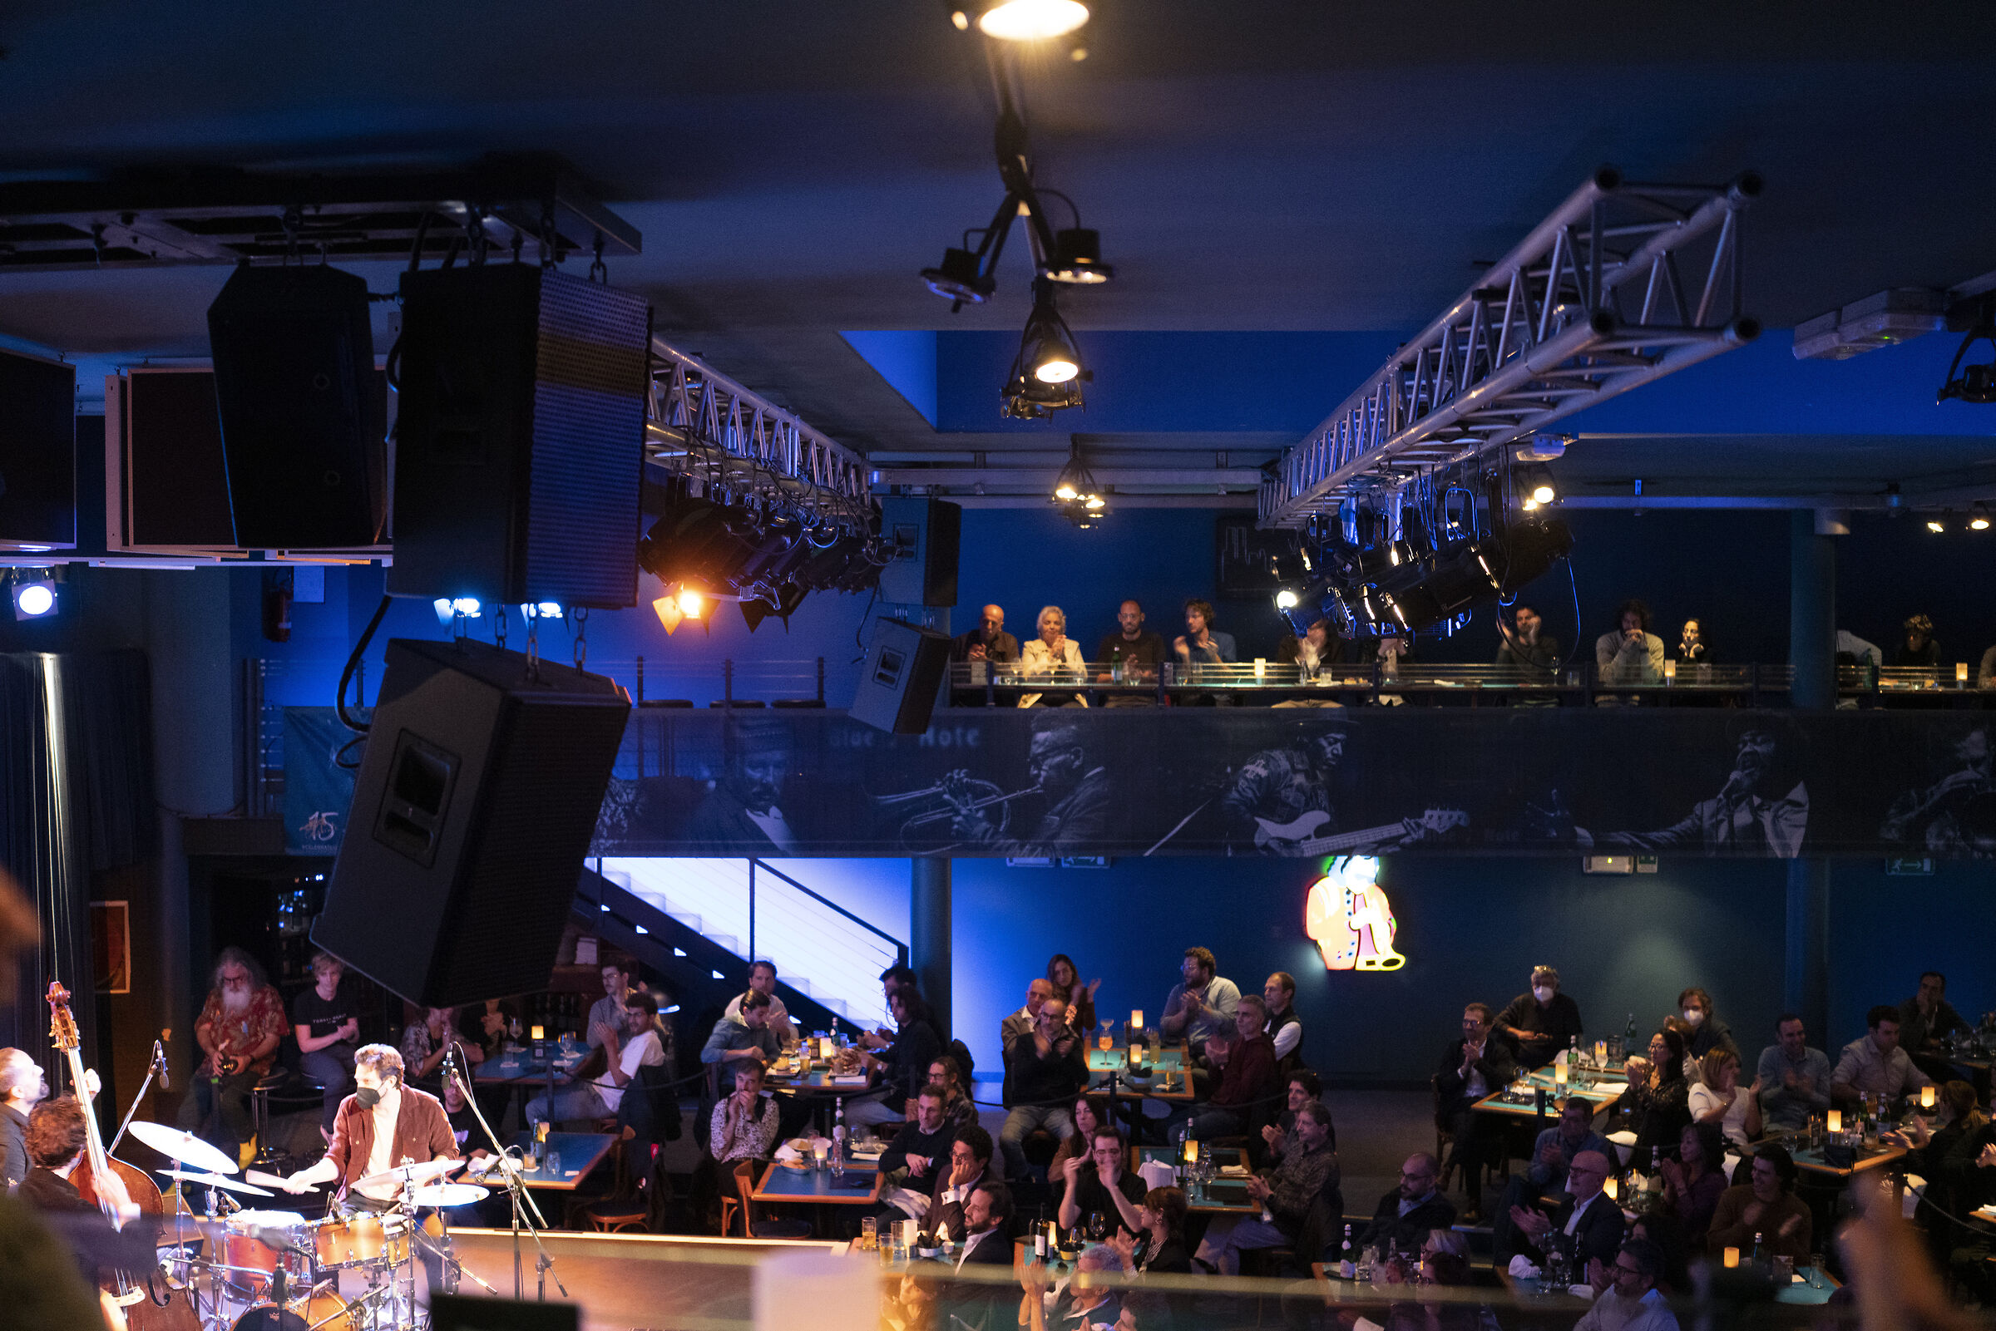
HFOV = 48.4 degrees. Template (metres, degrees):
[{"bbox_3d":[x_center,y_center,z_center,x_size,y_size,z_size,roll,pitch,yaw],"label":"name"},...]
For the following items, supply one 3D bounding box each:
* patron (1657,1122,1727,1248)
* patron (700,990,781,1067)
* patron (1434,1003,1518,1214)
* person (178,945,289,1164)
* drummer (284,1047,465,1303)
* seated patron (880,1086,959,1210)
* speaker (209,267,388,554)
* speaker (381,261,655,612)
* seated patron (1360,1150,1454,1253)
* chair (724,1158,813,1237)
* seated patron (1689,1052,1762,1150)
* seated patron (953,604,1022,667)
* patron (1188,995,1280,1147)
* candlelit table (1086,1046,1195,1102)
[{"bbox_3d":[3.412,2.960,11.225,0.780,1.230,0.500,-1,2,-45],"label":"patron"},{"bbox_3d":[-1.684,2.838,14.923,0.760,1.220,0.520,1,2,26],"label":"patron"},{"bbox_3d":[2.997,2.790,14.000,0.560,1.280,0.800,1,2,27],"label":"patron"},{"bbox_3d":[-4.941,2.609,14.300,0.680,1.560,0.820,0,2,-6],"label":"person"},{"bbox_3d":[-2.599,2.237,9.207,0.660,1.320,0.820,1,2,25],"label":"drummer"},{"bbox_3d":[-0.455,3.084,12.829,0.750,1.270,0.540,-1,2,-41],"label":"seated patron"},{"bbox_3d":[-1.387,-0.515,4.400,0.290,0.480,0.320,0,25,-8],"label":"speaker"},{"bbox_3d":[-0.924,-0.421,4.197,0.357,0.605,0.391,4,2,23],"label":"speaker"},{"bbox_3d":[2.162,3.268,11.900,0.820,1.280,0.550,-1,2,-37],"label":"seated patron"},{"bbox_3d":[-1.323,3.297,12.934,0.500,0.840,0.440,0,1,12],"label":"chair"},{"bbox_3d":[4.055,2.723,12.001,0.520,1.230,0.780,-1,2,-30],"label":"seated patron"},{"bbox_3d":[-0.091,0.223,15.414,0.540,1.280,0.780,0,2,9],"label":"seated patron"},{"bbox_3d":[1.496,2.823,14.523,0.780,1.270,0.540,-1,2,-22],"label":"patron"},{"bbox_3d":[0.931,3.076,14.829,0.730,0.750,1.420,0,1,3],"label":"candlelit table"}]

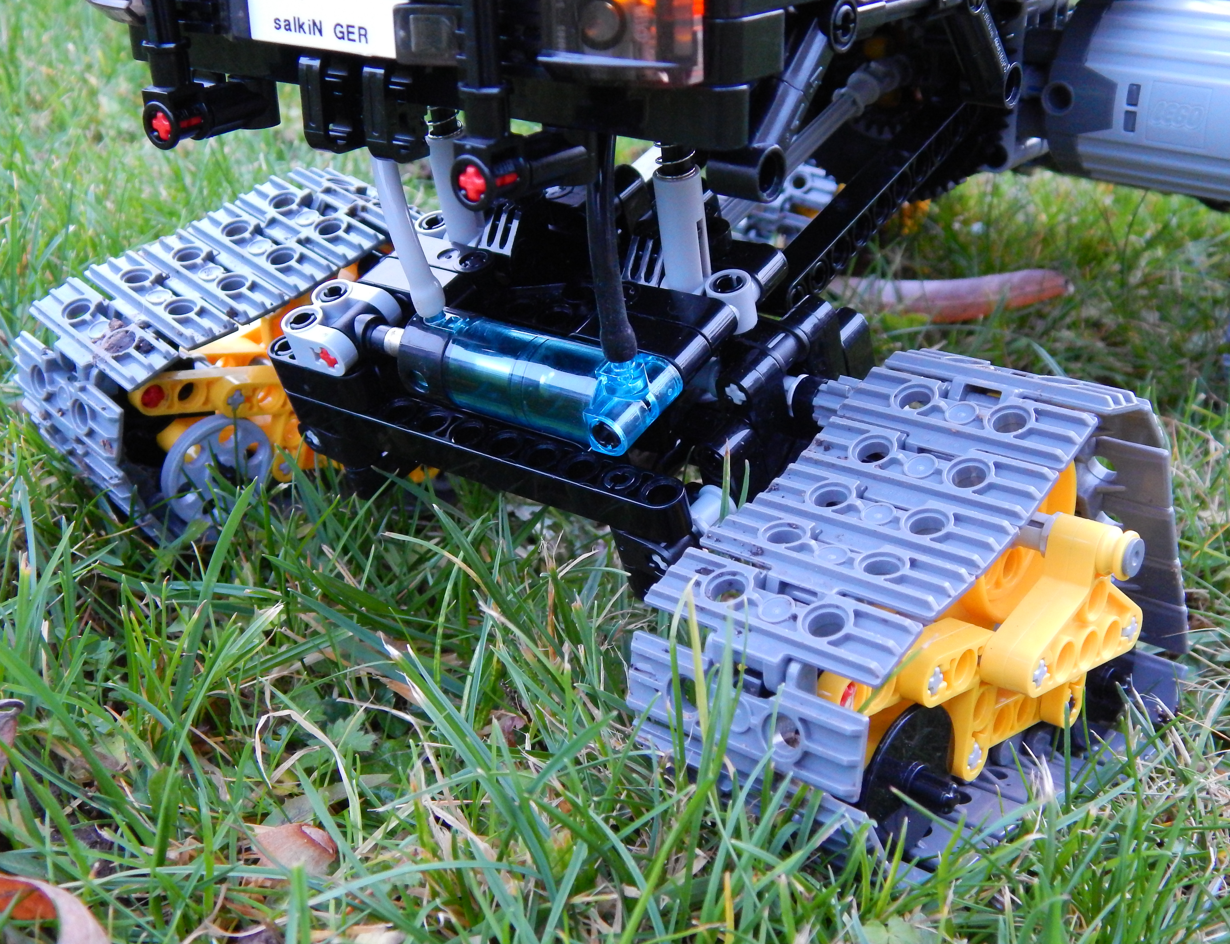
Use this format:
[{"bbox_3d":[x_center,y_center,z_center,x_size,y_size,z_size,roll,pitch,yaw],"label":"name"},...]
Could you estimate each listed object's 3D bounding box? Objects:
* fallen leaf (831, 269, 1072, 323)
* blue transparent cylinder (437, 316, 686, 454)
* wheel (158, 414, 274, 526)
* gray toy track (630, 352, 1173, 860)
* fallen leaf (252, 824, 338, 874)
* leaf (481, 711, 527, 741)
[{"bbox_3d":[0.106,-0.056,0.500,0.081,0.014,0.022,1,20,0],"label":"fallen leaf"},{"bbox_3d":[-0.011,-0.016,0.242,0.050,0.017,0.015,17,38,39],"label":"blue transparent cylinder"},{"bbox_3d":[-0.081,-0.001,0.314,0.024,0.024,0.005,-17,37,-39],"label":"wheel"},{"bbox_3d":[0.054,0.021,0.249,0.039,0.072,0.115,17,19,38],"label":"gray toy track"},{"bbox_3d":[-0.044,0.052,0.215,0.014,0.007,0.012,1,20,0],"label":"fallen leaf"},{"bbox_3d":[-0.018,0.041,0.252,0.009,0.005,0.007,1,20,0],"label":"leaf"}]

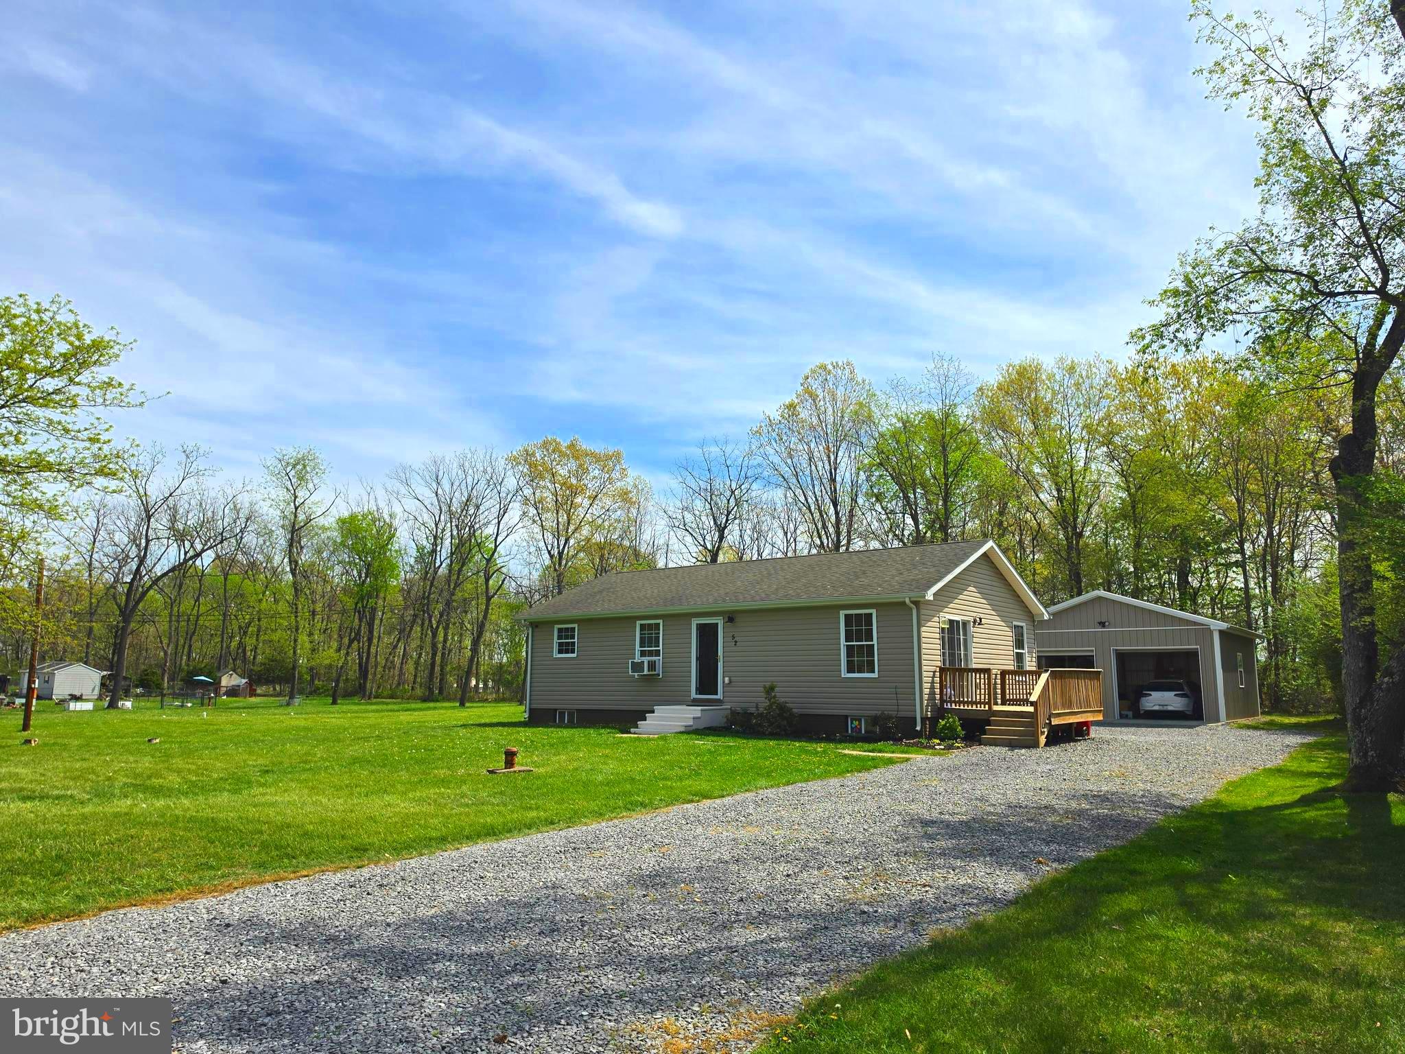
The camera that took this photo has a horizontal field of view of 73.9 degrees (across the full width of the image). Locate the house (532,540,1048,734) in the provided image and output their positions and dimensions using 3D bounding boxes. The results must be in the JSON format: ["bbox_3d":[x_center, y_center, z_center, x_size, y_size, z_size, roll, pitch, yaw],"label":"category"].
[{"bbox_3d":[2.336,3.429,28.018,13.207,4.966,8.968,-7,-12,36],"label":"house"}]

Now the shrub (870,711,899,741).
[{"bbox_3d":[4.053,4.407,20.763,0.630,0.680,0.610,0,-10,0],"label":"shrub"}]

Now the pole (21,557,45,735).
[{"bbox_3d":[-19.867,3.466,27.787,0.200,5.173,0.200,6,-11,-35],"label":"pole"}]

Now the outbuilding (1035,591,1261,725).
[{"bbox_3d":[16.892,5.130,36.505,7.931,4.475,9.562,-7,-12,36],"label":"outbuilding"}]

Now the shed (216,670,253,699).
[{"bbox_3d":[-45.674,15.376,91.300,2.850,2.450,2.700,9,-13,-42],"label":"shed"}]

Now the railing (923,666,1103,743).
[{"bbox_3d":[7.527,4.196,22.089,2.573,1.631,5.065,-7,-12,36],"label":"railing"}]

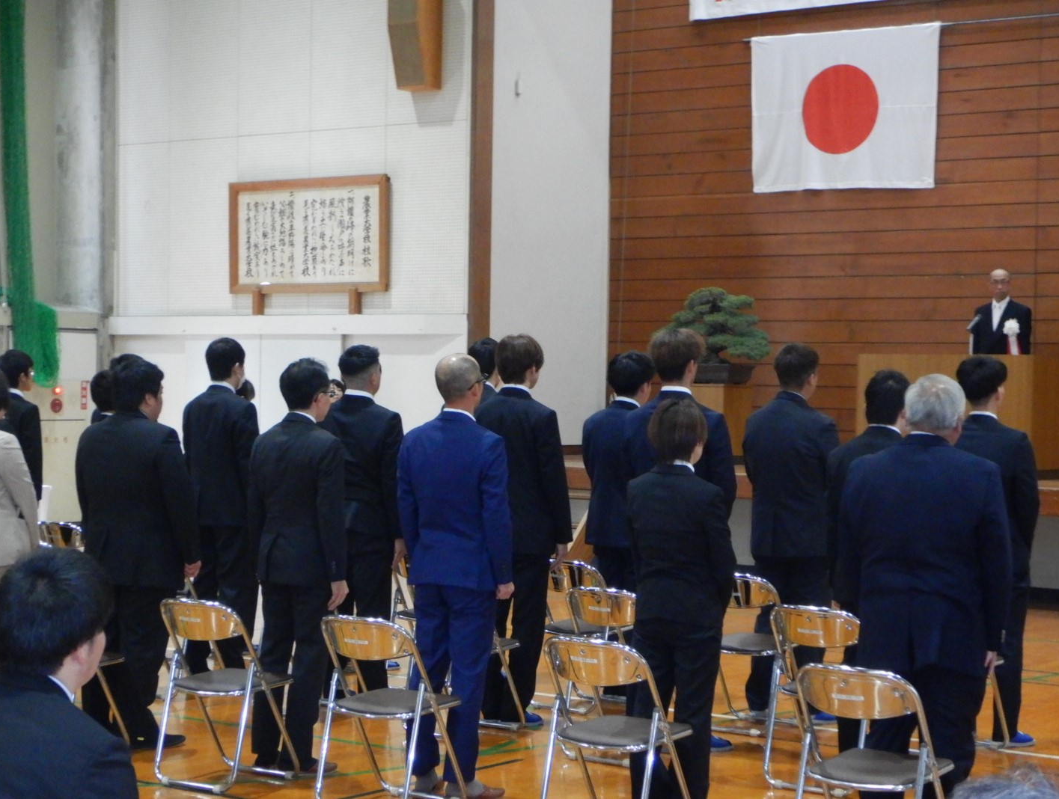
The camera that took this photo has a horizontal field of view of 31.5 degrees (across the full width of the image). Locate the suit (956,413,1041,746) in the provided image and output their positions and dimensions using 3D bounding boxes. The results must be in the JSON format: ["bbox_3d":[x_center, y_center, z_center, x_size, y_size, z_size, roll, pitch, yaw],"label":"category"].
[{"bbox_3d":[2.128,0.800,8.631,0.500,1.485,0.300,1,1,34],"label":"suit"}]

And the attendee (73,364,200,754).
[{"bbox_3d":[-1.734,0.661,8.329,0.570,1.690,0.380,1,1,33],"label":"attendee"}]

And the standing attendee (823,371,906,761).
[{"bbox_3d":[1.483,0.717,7.939,0.500,1.701,0.320,1,1,34],"label":"standing attendee"}]

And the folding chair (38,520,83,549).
[{"bbox_3d":[-2.688,1.087,11.322,0.450,0.740,0.460,1,1,33],"label":"folding chair"}]

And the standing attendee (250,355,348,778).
[{"bbox_3d":[-0.954,0.673,7.757,0.470,1.700,0.310,1,1,33],"label":"standing attendee"}]

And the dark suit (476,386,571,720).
[{"bbox_3d":[-0.035,0.720,8.889,0.500,1.567,0.300,1,1,34],"label":"dark suit"}]

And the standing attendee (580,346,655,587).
[{"bbox_3d":[0.470,0.637,9.574,0.480,1.750,0.320,1,1,33],"label":"standing attendee"}]

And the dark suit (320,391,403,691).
[{"bbox_3d":[-0.867,0.711,9.452,0.500,1.506,0.300,1,1,34],"label":"dark suit"}]

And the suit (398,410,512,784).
[{"bbox_3d":[-0.295,0.778,7.384,0.500,1.470,0.310,1,1,34],"label":"suit"}]

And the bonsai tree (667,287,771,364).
[{"bbox_3d":[1.694,-0.664,16.823,0.900,0.700,0.740,1,1,33],"label":"bonsai tree"}]

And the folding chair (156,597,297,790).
[{"bbox_3d":[-1.197,1.156,7.501,0.440,0.745,0.440,1,1,33],"label":"folding chair"}]

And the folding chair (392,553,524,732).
[{"bbox_3d":[-0.324,1.156,8.705,0.450,0.740,0.460,1,1,33],"label":"folding chair"}]

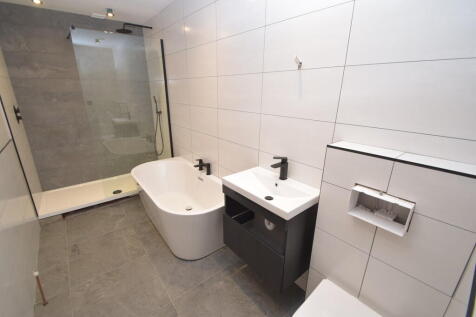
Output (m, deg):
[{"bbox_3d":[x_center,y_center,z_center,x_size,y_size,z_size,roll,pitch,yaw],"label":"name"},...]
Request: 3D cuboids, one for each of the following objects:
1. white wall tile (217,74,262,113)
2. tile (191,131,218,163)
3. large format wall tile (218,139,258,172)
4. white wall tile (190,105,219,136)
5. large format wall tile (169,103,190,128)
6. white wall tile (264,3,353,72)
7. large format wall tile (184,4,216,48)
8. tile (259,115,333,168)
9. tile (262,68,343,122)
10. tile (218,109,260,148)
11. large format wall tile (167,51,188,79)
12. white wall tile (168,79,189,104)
[{"bbox_3d":[-0.002,-0.579,1.766,0.010,0.300,0.600,-15,25,-38],"label":"white wall tile"},{"bbox_3d":[-0.393,-0.156,2.396,0.011,0.304,0.597,-15,25,-38],"label":"tile"},{"bbox_3d":[-0.008,-0.012,1.962,0.010,0.300,0.600,-15,25,-38],"label":"large format wall tile"},{"bbox_3d":[-0.394,-0.448,2.294,0.010,0.300,0.600,-15,25,-38],"label":"white wall tile"},{"bbox_3d":[-0.783,-0.601,2.725,0.010,0.300,0.600,-15,25,-38],"label":"large format wall tile"},{"bbox_3d":[0.390,-0.709,1.237,0.010,0.300,0.600,-15,25,-38],"label":"white wall tile"},{"bbox_3d":[-0.386,-1.299,2.000,0.010,0.300,0.600,-15,25,-38],"label":"large format wall tile"},{"bbox_3d":[0.388,-0.144,1.444,0.011,0.304,0.597,-15,25,-38],"label":"tile"},{"bbox_3d":[0.390,-0.431,1.345,0.011,0.304,0.597,-15,25,-38],"label":"tile"},{"bbox_3d":[-0.005,-0.295,1.864,0.010,0.300,0.600,-15,25,-38],"label":"tile"},{"bbox_3d":[-0.777,-1.168,2.528,0.010,0.300,0.600,-15,25,-38],"label":"large format wall tile"},{"bbox_3d":[-0.780,-0.885,2.627,0.010,0.300,0.600,-15,25,-38],"label":"white wall tile"}]

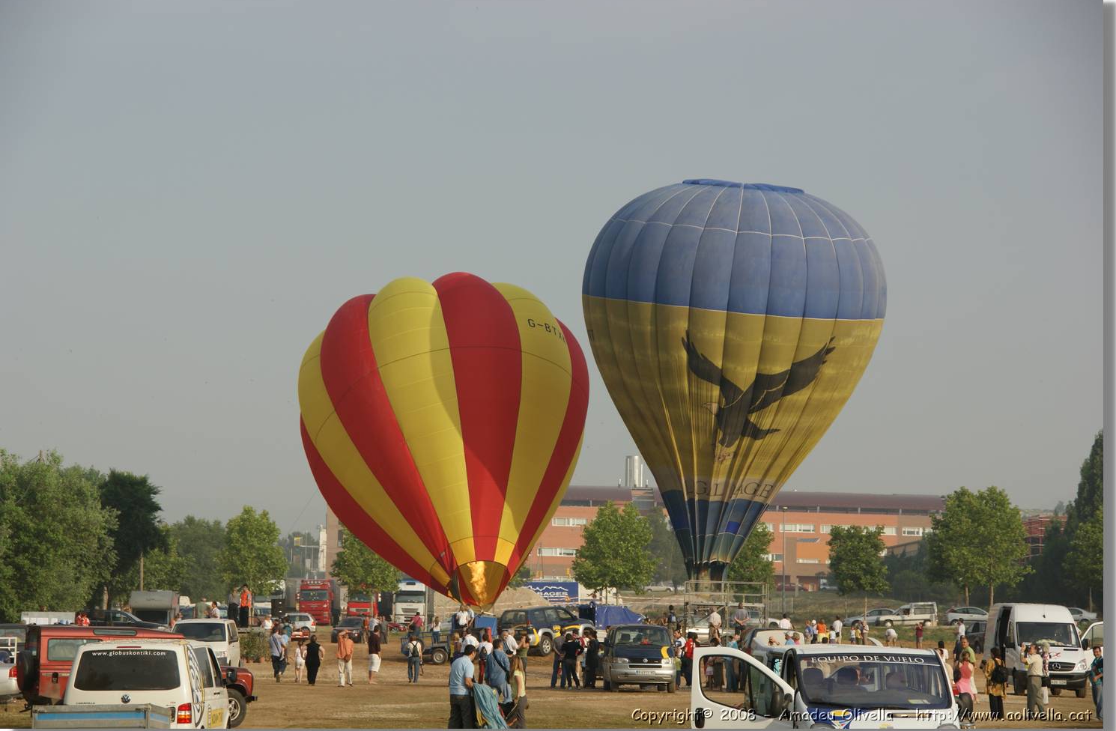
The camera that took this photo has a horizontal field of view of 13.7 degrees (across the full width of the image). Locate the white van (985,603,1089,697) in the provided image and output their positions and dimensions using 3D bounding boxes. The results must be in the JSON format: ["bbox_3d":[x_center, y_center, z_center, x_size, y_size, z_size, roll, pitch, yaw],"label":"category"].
[{"bbox_3d":[13.828,8.270,135.000,2.020,2.680,5.700,1,-3,-4],"label":"white van"}]

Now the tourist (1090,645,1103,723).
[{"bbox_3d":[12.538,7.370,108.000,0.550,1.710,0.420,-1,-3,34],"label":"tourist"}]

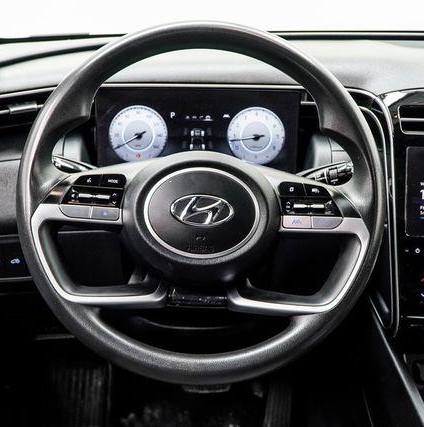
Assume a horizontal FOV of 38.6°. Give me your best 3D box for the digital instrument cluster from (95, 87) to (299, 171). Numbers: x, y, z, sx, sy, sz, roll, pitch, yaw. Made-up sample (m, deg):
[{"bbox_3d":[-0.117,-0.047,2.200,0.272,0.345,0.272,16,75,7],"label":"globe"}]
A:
[{"bbox_3d":[-0.018,-0.107,0.800,0.265,0.115,0.030,1,11,-2],"label":"digital instrument cluster"}]

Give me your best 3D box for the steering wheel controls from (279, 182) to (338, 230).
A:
[{"bbox_3d":[0.100,-0.009,0.620,0.062,0.047,0.018,2,-4,-2],"label":"steering wheel controls"}]

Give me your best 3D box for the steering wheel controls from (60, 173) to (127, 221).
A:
[{"bbox_3d":[-0.121,-0.017,0.620,0.065,0.047,0.018,2,-4,0],"label":"steering wheel controls"}]

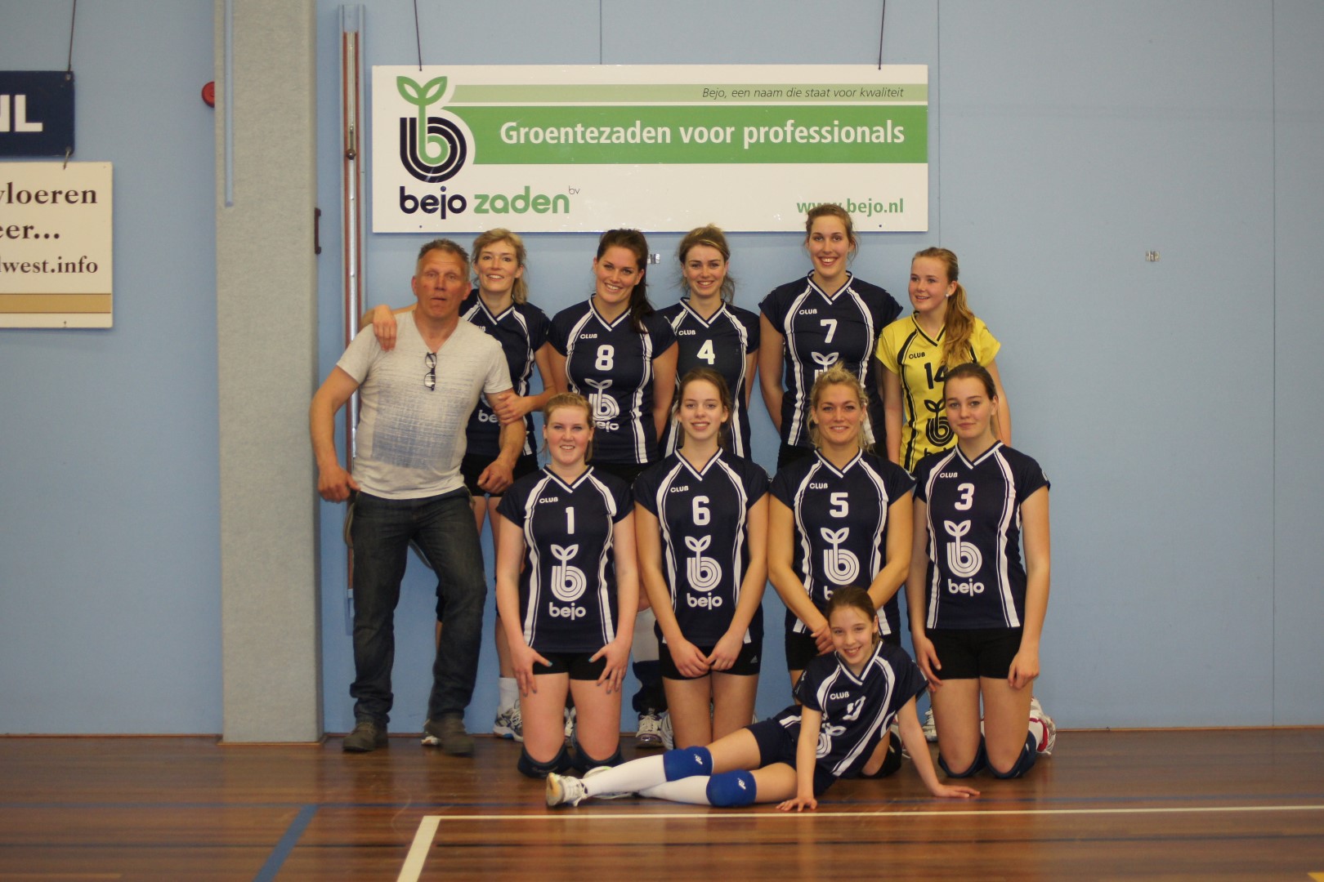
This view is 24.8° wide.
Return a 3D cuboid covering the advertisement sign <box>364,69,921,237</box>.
[{"bbox_3d":[-0.042,-1.051,10.850,2.000,0.600,0.030,0,2,-1],"label":"advertisement sign"}]

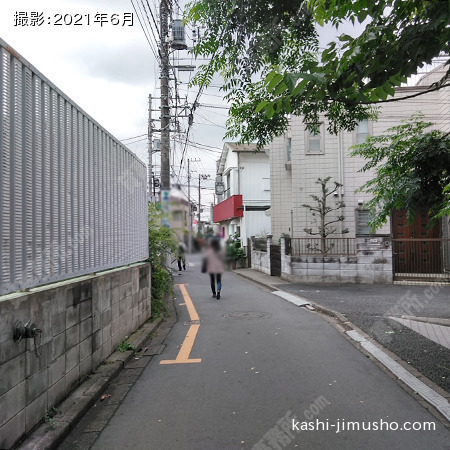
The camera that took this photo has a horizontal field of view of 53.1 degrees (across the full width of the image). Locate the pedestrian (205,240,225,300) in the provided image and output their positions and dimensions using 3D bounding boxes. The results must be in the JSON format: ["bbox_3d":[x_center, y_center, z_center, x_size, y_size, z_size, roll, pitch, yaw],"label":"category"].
[{"bbox_3d":[-0.276,1.149,11.850,0.520,1.600,0.420,0,-2,-2],"label":"pedestrian"}]

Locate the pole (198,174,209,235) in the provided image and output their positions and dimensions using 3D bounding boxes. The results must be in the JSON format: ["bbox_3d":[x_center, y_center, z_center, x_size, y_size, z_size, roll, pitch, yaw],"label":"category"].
[{"bbox_3d":[-3.244,-1.886,68.000,1.500,11.500,0.500,0,-2,0],"label":"pole"}]

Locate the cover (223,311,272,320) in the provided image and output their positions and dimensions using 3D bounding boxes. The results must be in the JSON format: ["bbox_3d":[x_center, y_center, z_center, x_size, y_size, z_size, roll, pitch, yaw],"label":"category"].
[{"bbox_3d":[0.457,1.837,9.150,1.000,0.050,1.000,0,-2,0],"label":"cover"}]

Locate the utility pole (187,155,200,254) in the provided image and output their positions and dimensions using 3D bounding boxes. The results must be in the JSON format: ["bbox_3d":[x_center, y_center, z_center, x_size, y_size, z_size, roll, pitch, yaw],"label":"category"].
[{"bbox_3d":[-3.914,-2.299,56.000,1.700,11.900,0.500,0,-2,0],"label":"utility pole"}]

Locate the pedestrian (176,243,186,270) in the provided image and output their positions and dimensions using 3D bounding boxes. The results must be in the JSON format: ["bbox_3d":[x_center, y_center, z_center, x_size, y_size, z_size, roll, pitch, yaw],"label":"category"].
[{"bbox_3d":[-2.297,1.679,23.800,0.530,1.520,0.450,0,-2,-6],"label":"pedestrian"}]

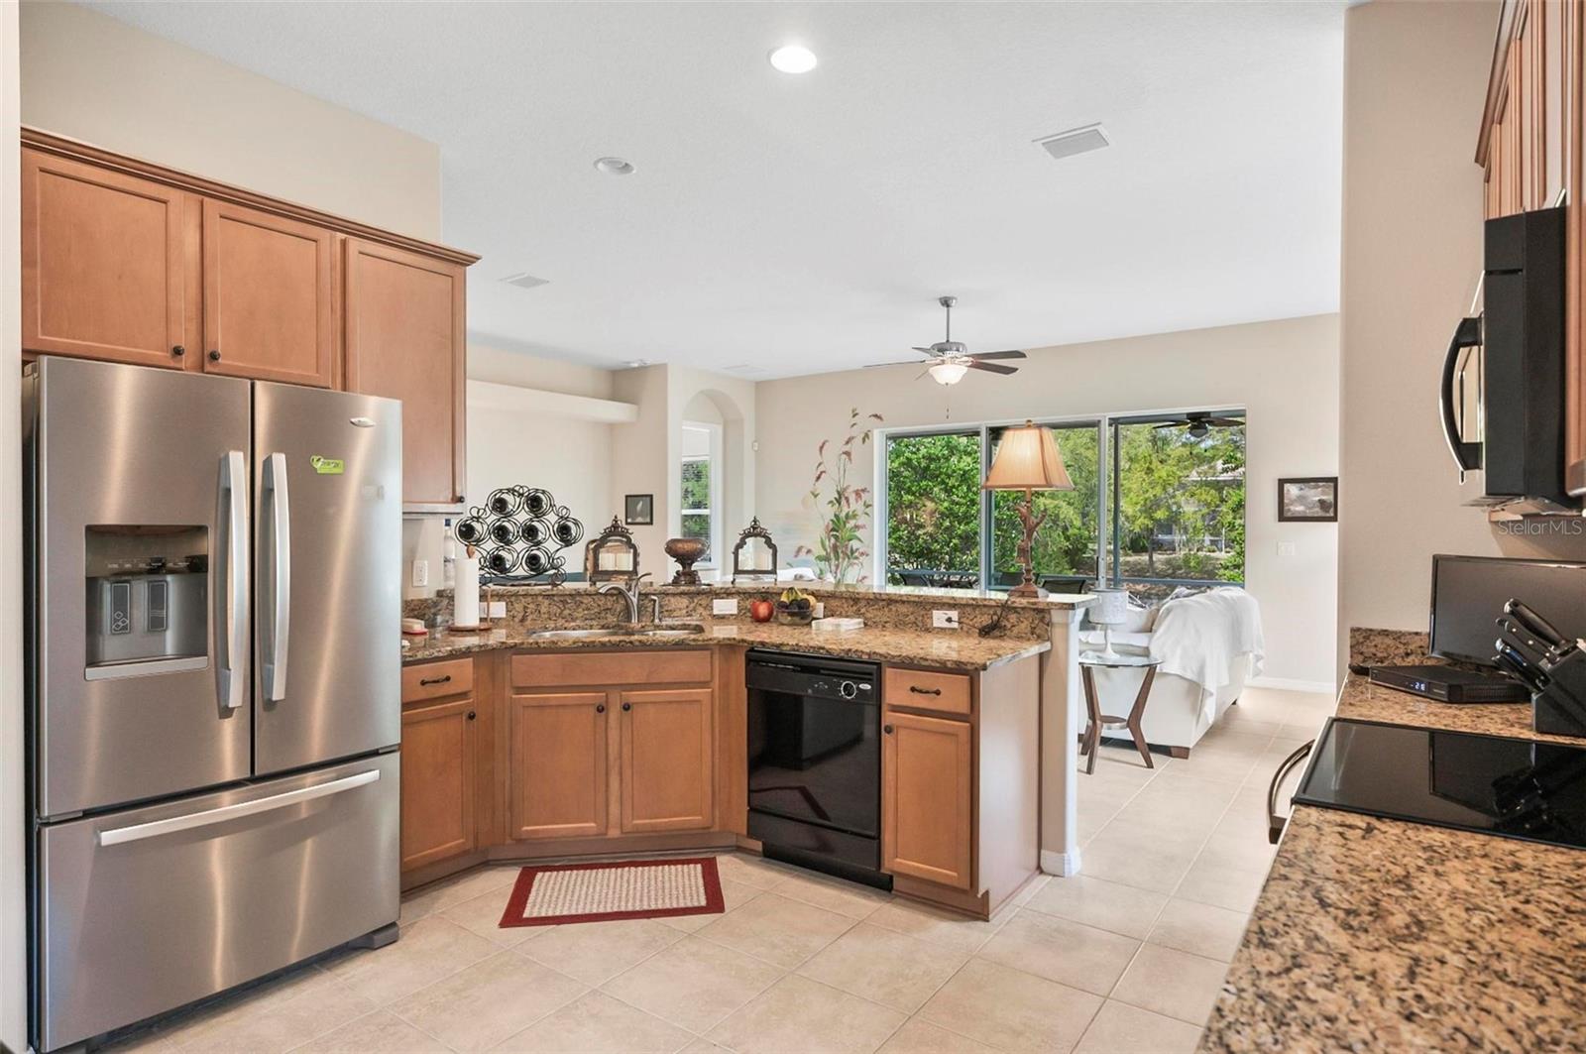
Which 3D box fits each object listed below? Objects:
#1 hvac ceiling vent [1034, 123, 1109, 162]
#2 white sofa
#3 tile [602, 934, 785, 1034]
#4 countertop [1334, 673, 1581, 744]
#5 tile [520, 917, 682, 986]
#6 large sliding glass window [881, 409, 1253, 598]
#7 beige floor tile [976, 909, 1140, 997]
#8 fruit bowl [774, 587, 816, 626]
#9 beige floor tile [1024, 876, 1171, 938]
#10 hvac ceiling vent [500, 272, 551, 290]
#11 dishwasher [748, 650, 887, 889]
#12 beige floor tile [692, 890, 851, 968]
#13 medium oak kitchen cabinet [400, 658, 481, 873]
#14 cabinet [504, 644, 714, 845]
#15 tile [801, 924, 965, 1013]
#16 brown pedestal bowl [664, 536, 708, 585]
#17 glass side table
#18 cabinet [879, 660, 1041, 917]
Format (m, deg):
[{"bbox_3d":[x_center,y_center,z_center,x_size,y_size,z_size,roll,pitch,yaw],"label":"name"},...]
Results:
[{"bbox_3d":[1.249,-1.696,3.718,0.288,0.020,0.250,0,0,36],"label":"hvac ceiling vent"},{"bbox_3d":[2.615,0.899,5.931,0.919,0.900,2.122,0,0,36],"label":"white sofa"},{"bbox_3d":[-0.294,1.366,2.511,0.406,0.010,0.406,0,0,36],"label":"tile"},{"bbox_3d":[1.823,0.471,2.191,0.640,0.035,0.930,0,0,36],"label":"countertop"},{"bbox_3d":[-0.626,1.360,2.740,0.408,0.010,0.408,0,0,36],"label":"tile"},{"bbox_3d":[2.397,0.143,8.240,3.664,2.420,0.100,0,0,36],"label":"large sliding glass window"},{"bbox_3d":[0.858,1.365,2.688,0.406,0.010,0.406,0,0,36],"label":"beige floor tile"},{"bbox_3d":[0.012,0.366,3.852,0.178,0.163,0.178,0,0,0],"label":"fruit bowl"},{"bbox_3d":[1.102,1.363,3.021,0.406,0.010,0.406,0,0,36],"label":"beige floor tile"},{"bbox_3d":[-1.852,-1.694,5.811,0.296,0.020,0.237,0,0,36],"label":"hvac ceiling vent"},{"bbox_3d":[0.241,0.923,3.452,0.615,0.860,0.610,0,0,36],"label":"dishwasher"},{"bbox_3d":[-0.050,1.358,2.831,0.408,0.010,0.408,0,0,36],"label":"beige floor tile"},{"bbox_3d":[-1.569,0.904,3.300,0.600,0.820,0.390,0,0,36],"label":"medium oak kitchen cabinet"},{"bbox_3d":[-0.776,0.925,3.707,0.880,0.860,0.600,0,0,-9],"label":"cabinet"},{"bbox_3d":[0.282,1.365,2.600,0.406,0.010,0.406,0,0,36],"label":"tile"},{"bbox_3d":[-0.531,0.173,4.180,0.220,0.240,0.220,0,0,-9],"label":"brown pedestal bowl"},{"bbox_3d":[1.793,1.049,4.736,0.570,0.606,0.570,0,0,36],"label":"glass side table"},{"bbox_3d":[0.650,0.920,3.177,0.387,0.876,0.600,0,0,36],"label":"cabinet"}]

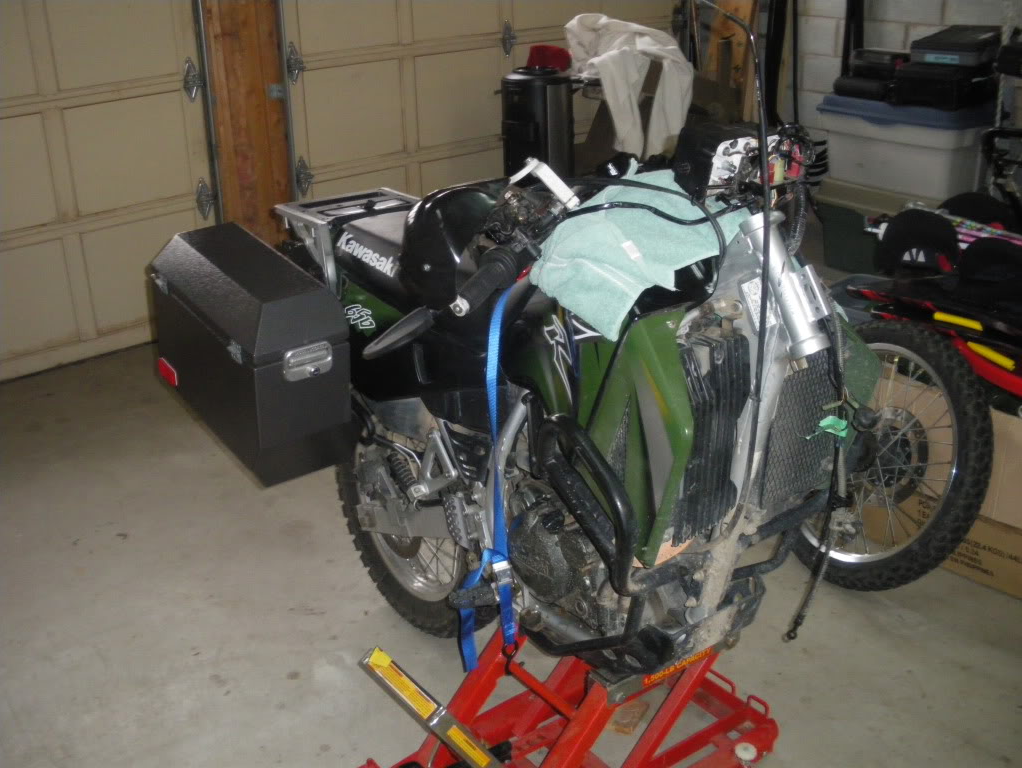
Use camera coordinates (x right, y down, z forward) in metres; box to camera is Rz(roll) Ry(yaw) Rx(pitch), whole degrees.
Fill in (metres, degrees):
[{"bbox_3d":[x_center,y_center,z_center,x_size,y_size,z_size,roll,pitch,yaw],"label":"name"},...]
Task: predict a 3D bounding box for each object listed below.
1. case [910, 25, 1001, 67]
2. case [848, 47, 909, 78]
[{"bbox_3d":[2.147,-1.632,5.122,0.320,0.095,0.360,15,35,31],"label":"case"},{"bbox_3d":[1.892,-1.619,5.380,0.240,0.135,0.280,-21,32,-38],"label":"case"}]

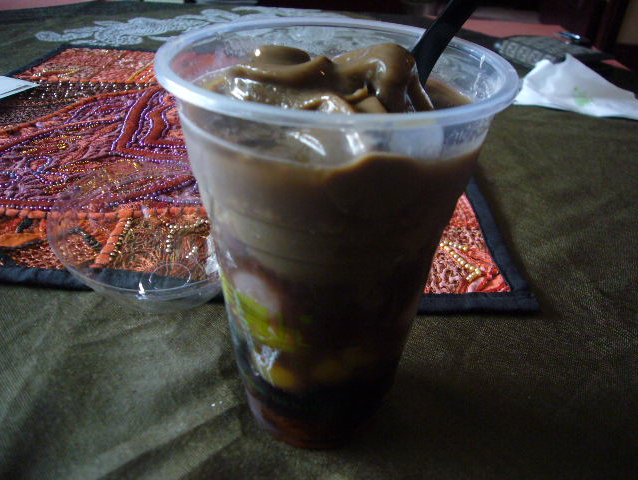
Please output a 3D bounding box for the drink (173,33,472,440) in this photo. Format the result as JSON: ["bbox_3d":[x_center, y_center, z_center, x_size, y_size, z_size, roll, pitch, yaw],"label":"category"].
[{"bbox_3d":[0.002,0.007,0.180,0.088,0.138,0.088,4,34,1],"label":"drink"}]

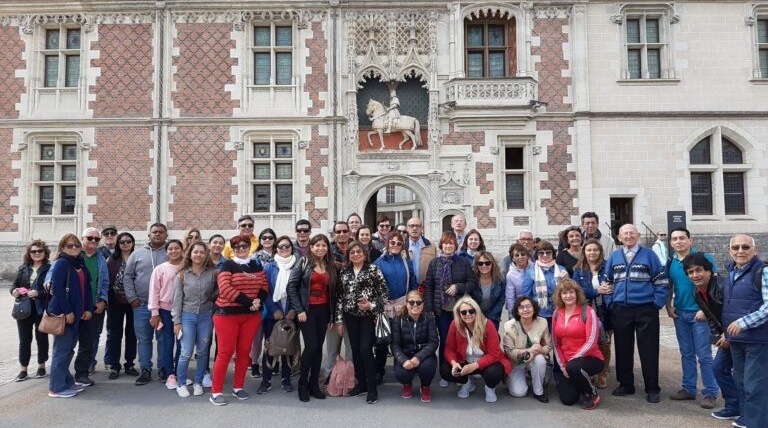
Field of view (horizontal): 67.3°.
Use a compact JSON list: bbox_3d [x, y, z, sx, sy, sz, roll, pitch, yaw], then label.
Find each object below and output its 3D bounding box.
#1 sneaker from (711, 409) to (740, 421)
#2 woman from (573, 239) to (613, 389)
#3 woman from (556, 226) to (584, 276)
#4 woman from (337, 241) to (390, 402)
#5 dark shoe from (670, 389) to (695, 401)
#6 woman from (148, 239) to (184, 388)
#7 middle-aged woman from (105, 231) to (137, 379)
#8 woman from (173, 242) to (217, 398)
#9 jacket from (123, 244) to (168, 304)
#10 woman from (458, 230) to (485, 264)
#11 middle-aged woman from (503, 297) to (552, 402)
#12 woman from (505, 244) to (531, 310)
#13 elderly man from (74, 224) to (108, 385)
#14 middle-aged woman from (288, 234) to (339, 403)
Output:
[{"bbox_3d":[2.937,1.678,4.909,0.270,0.105,0.100,-1,-4,12],"label":"sneaker"},{"bbox_3d":[2.241,1.060,6.258,0.460,1.580,0.360,-1,-3,0],"label":"woman"},{"bbox_3d":[2.124,0.960,6.500,0.470,1.640,0.320,-1,-3,13],"label":"woman"},{"bbox_3d":[-0.222,1.055,5.788,0.520,1.590,0.400,0,-3,-5],"label":"woman"},{"bbox_3d":[3.001,1.792,5.783,0.280,0.110,0.105,0,-3,-12],"label":"dark shoe"},{"bbox_3d":[-2.330,1.064,6.293,0.460,1.592,0.330,1,-4,-19],"label":"woman"},{"bbox_3d":[-2.981,1.022,6.550,0.470,1.623,0.320,1,-3,-16],"label":"middle-aged woman"},{"bbox_3d":[-1.923,1.063,5.908,0.460,1.540,0.340,0,-4,-13],"label":"woman"},{"bbox_3d":[-2.580,0.676,6.400,0.600,0.718,0.360,1,-3,-16],"label":"jacket"},{"bbox_3d":[1.059,1.017,6.851,0.470,1.691,0.320,-1,-3,7],"label":"woman"},{"bbox_3d":[1.424,1.312,5.771,0.520,0.967,0.750,-1,-3,0],"label":"middle-aged woman"},{"bbox_3d":[1.483,1.069,6.295,0.480,1.514,0.330,-1,-3,9],"label":"woman"},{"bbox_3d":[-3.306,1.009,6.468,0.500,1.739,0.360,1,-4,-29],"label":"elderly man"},{"bbox_3d":[-0.703,1.020,5.750,0.460,1.631,0.330,1,-4,-19],"label":"middle-aged woman"}]

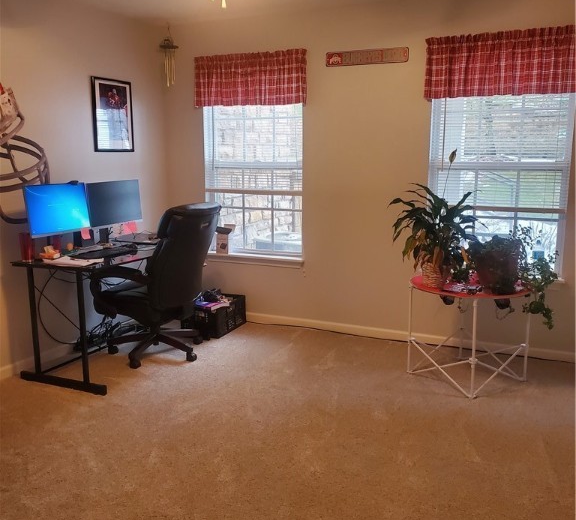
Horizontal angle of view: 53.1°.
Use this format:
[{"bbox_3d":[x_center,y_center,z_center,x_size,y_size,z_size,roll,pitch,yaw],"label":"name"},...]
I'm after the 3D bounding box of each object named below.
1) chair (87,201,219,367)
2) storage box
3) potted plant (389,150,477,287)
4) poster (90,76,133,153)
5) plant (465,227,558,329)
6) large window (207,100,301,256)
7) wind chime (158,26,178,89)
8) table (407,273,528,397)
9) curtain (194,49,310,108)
[{"bbox_3d":[-0.893,0.149,4.094,0.740,1.106,0.660,6,13,32],"label":"chair"},{"bbox_3d":[-0.615,0.449,4.817,0.360,0.245,0.470,4,12,24],"label":"storage box"},{"bbox_3d":[0.911,-0.248,3.571,0.520,0.850,0.500,2,11,15],"label":"potted plant"},{"bbox_3d":[-1.350,-1.120,4.490,0.025,0.550,0.450,4,12,24],"label":"poster"},{"bbox_3d":[1.320,0.093,3.454,0.510,0.600,0.420,2,11,15],"label":"plant"},{"bbox_3d":[-0.276,-0.703,4.765,0.900,1.353,0.120,4,12,24],"label":"large window"},{"bbox_3d":[-0.991,-1.686,4.770,0.155,0.475,0.155,-3,11,-11],"label":"wind chime"},{"bbox_3d":[1.157,0.458,3.700,0.730,0.607,0.730,2,11,12],"label":"table"},{"bbox_3d":[-0.311,-1.429,4.558,0.990,0.400,0.090,4,12,24],"label":"curtain"}]

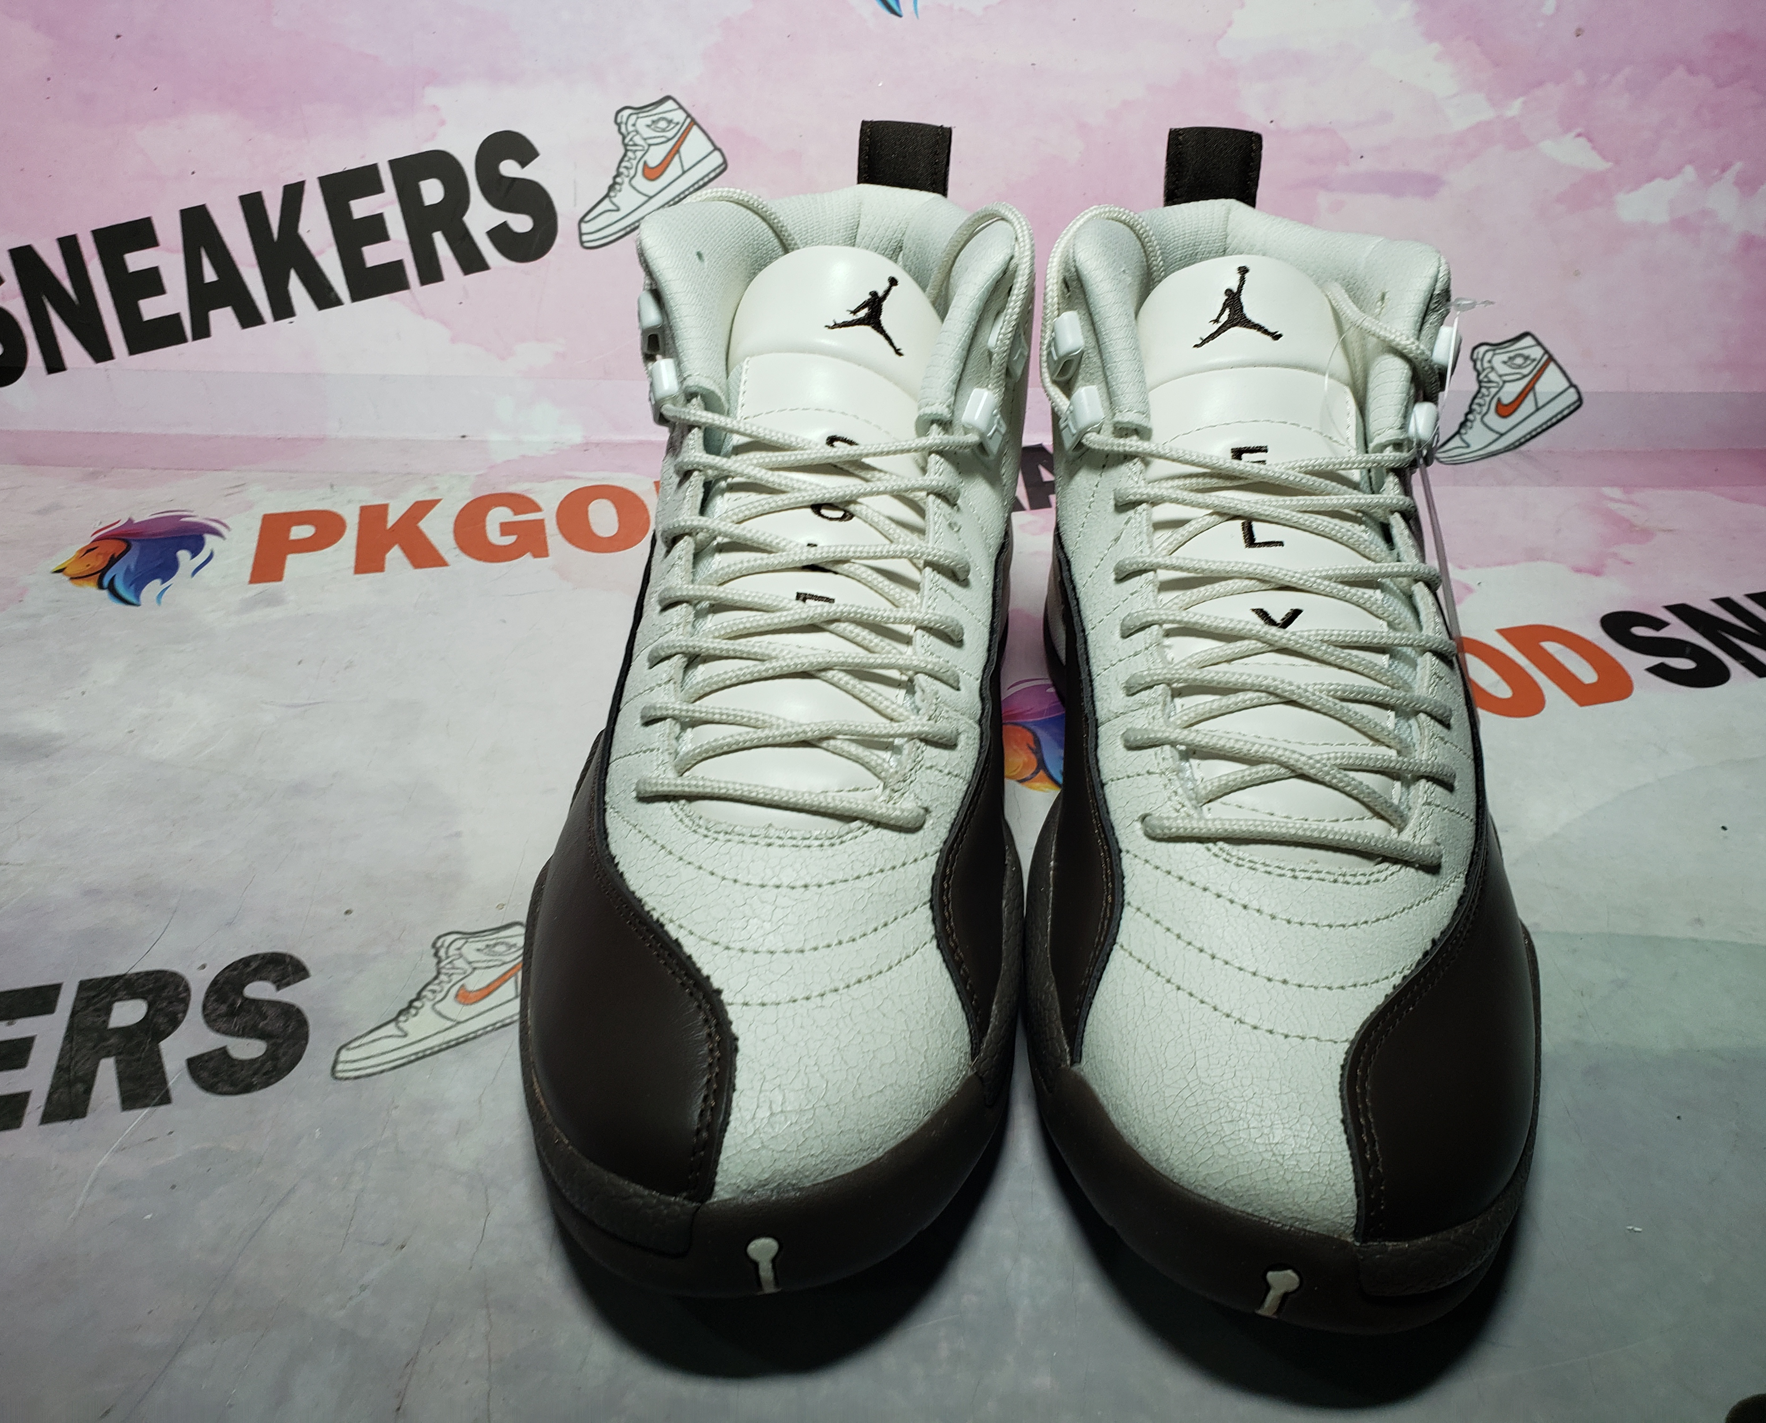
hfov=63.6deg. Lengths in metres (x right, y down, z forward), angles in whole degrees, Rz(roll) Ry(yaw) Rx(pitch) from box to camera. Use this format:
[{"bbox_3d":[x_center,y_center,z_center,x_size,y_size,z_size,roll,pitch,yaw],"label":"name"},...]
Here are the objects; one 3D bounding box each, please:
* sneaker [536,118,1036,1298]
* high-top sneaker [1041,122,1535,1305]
[{"bbox_3d":[-0.013,-0.024,0.354,0.115,0.165,0.302,5,36,6],"label":"sneaker"},{"bbox_3d":[0.093,-0.021,0.351,0.115,0.165,0.302,2,36,1],"label":"high-top sneaker"}]

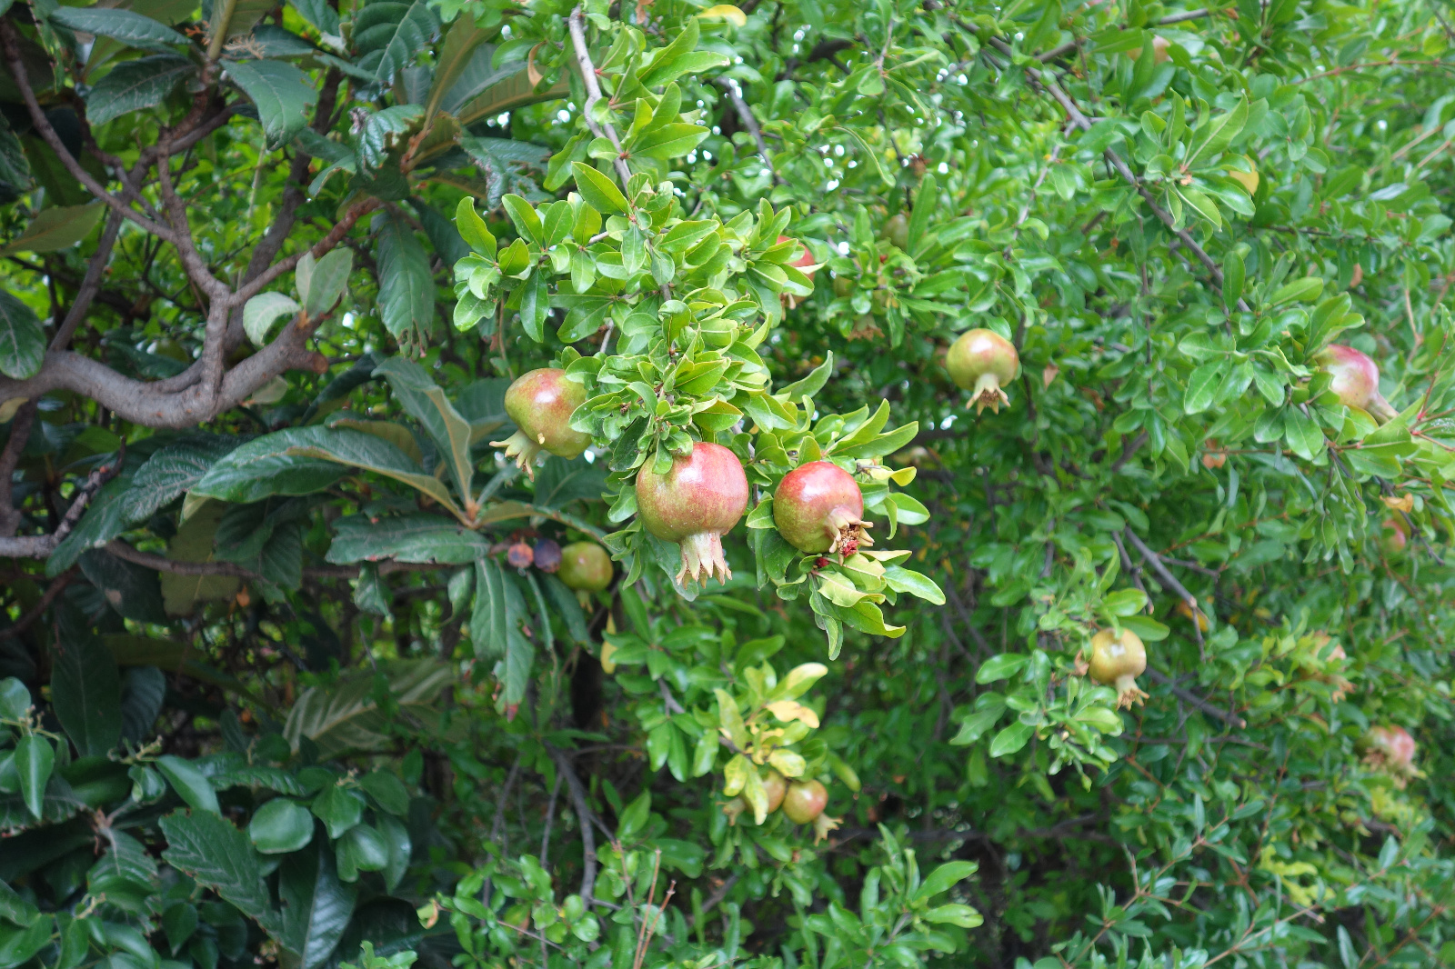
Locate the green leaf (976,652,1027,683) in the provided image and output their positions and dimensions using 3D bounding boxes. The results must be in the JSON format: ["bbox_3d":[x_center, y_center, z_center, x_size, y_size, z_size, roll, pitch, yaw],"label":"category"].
[{"bbox_3d":[0.278,0.186,1.800,0.062,0.010,0.026,-14,49,-21],"label":"green leaf"}]

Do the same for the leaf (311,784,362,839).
[{"bbox_3d":[-0.330,0.275,1.500,0.044,0.050,0.014,6,-20,2],"label":"leaf"}]

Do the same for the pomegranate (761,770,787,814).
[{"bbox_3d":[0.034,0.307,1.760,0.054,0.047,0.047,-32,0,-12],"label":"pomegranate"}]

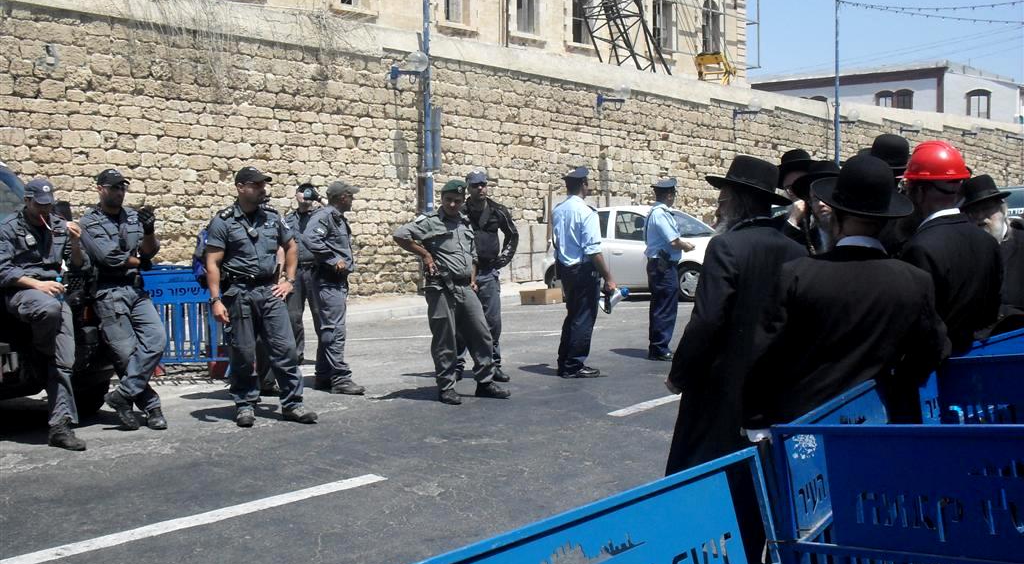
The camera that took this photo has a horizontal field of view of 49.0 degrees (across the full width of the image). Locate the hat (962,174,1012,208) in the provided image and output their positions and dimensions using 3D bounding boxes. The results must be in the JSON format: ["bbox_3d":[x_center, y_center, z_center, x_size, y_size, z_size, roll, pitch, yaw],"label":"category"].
[{"bbox_3d":[2.726,-0.526,6.500,0.360,0.155,0.340,-18,2,-26],"label":"hat"}]

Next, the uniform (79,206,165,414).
[{"bbox_3d":[-2.658,0.187,7.650,0.560,1.390,0.480,-2,4,-29],"label":"uniform"}]

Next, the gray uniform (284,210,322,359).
[{"bbox_3d":[-1.772,0.124,9.600,0.550,1.500,0.380,-1,3,-12],"label":"gray uniform"}]

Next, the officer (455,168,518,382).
[{"bbox_3d":[-0.226,-0.051,9.600,0.580,1.820,0.420,-1,2,-14],"label":"officer"}]

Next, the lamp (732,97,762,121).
[{"bbox_3d":[5.460,-3.980,25.900,0.730,0.530,0.300,2,3,38],"label":"lamp"}]

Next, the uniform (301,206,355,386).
[{"bbox_3d":[-1.526,0.113,9.400,0.440,1.540,0.500,1,2,22],"label":"uniform"}]

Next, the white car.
[{"bbox_3d":[2.380,-0.500,18.400,3.700,1.500,1.680,2,4,33],"label":"white car"}]

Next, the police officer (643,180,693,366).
[{"bbox_3d":[1.566,-0.145,11.250,0.480,1.800,0.500,-1,2,-22],"label":"police officer"}]

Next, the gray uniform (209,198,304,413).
[{"bbox_3d":[-1.837,0.175,8.050,0.630,1.470,0.420,-1,3,-22],"label":"gray uniform"}]

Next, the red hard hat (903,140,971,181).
[{"bbox_3d":[1.626,-0.461,4.300,0.235,0.155,0.285,-2,3,-45],"label":"red hard hat"}]

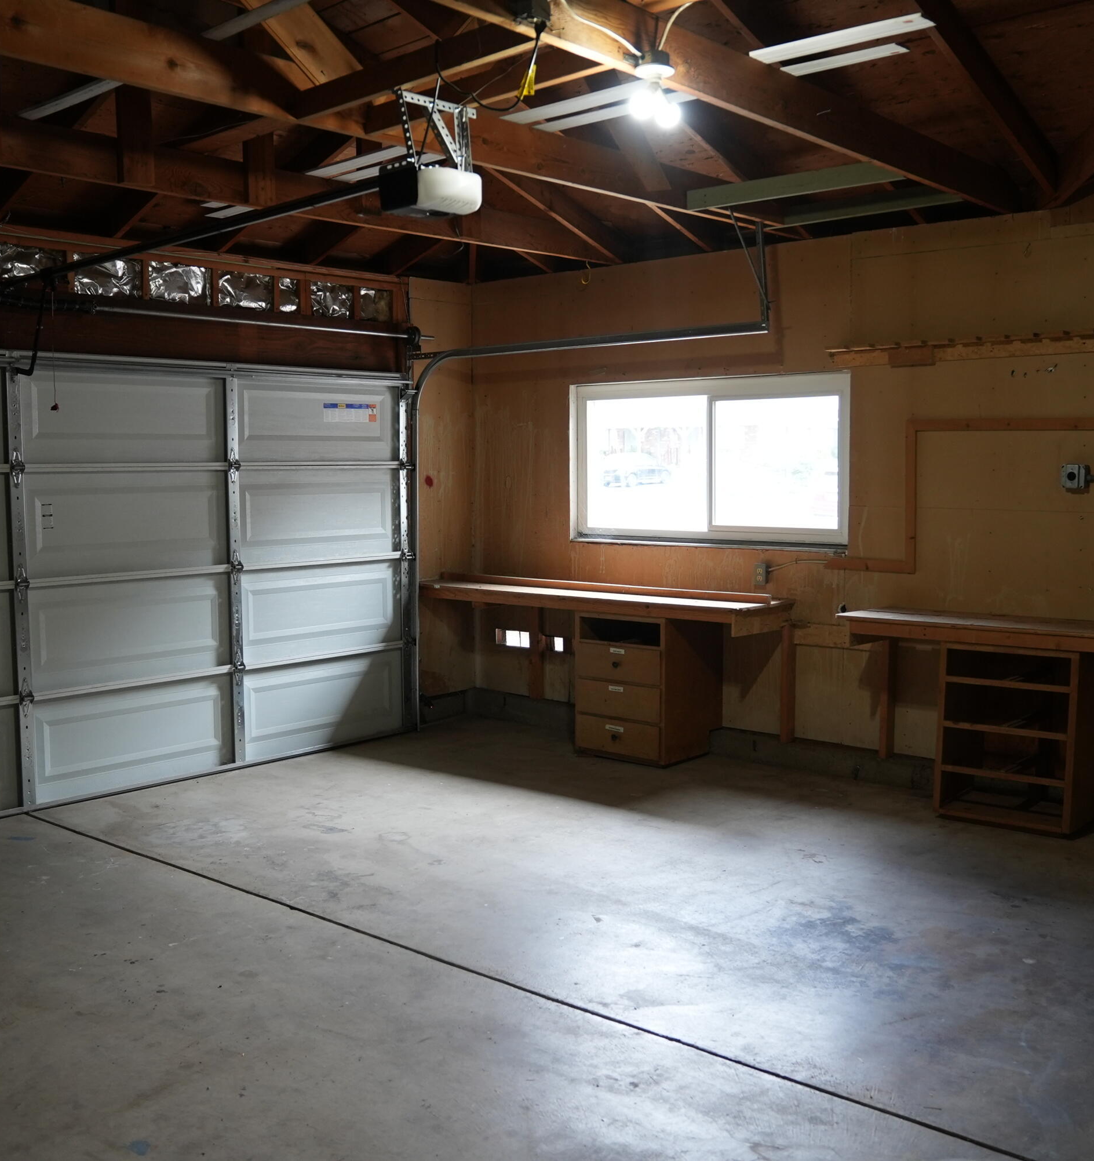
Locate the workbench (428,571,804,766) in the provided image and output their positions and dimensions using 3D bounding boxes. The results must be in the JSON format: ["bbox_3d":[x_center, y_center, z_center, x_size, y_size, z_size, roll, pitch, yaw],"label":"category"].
[{"bbox_3d":[0.239,0.490,7.124,2.263,0.943,0.598,4,7,40],"label":"workbench"}]

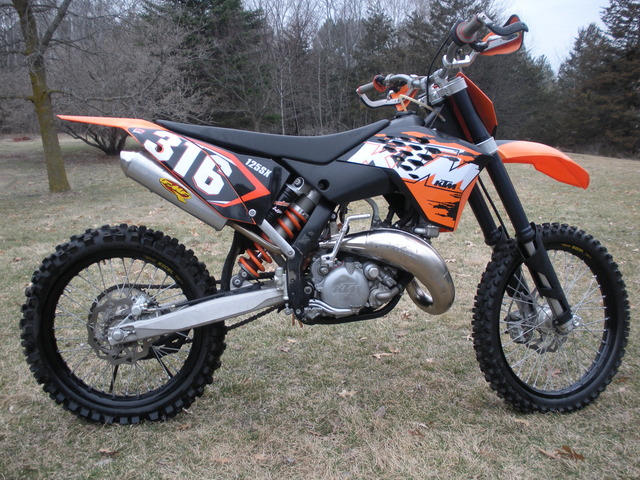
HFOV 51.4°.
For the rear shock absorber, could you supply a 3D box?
[{"bbox_3d":[-0.146,-0.028,2.200,0.132,0.447,0.102,43,1,-9],"label":"rear shock absorber"}]

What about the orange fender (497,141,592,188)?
[{"bbox_3d":[0.760,-0.270,2.374,0.507,0.168,0.213,0,-2,-23],"label":"orange fender"}]

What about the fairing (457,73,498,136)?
[{"bbox_3d":[0.522,-0.449,2.282,0.091,0.254,0.223,-22,6,-22],"label":"fairing"}]

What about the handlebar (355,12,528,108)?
[{"bbox_3d":[0.389,-0.562,2.231,0.233,0.188,0.832,0,-2,-23],"label":"handlebar"}]

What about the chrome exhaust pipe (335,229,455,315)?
[{"bbox_3d":[0.226,0.105,2.192,0.426,0.284,0.223,0,6,-6],"label":"chrome exhaust pipe"}]

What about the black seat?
[{"bbox_3d":[-0.149,-0.328,2.197,0.761,0.152,0.193,0,6,-6],"label":"black seat"}]

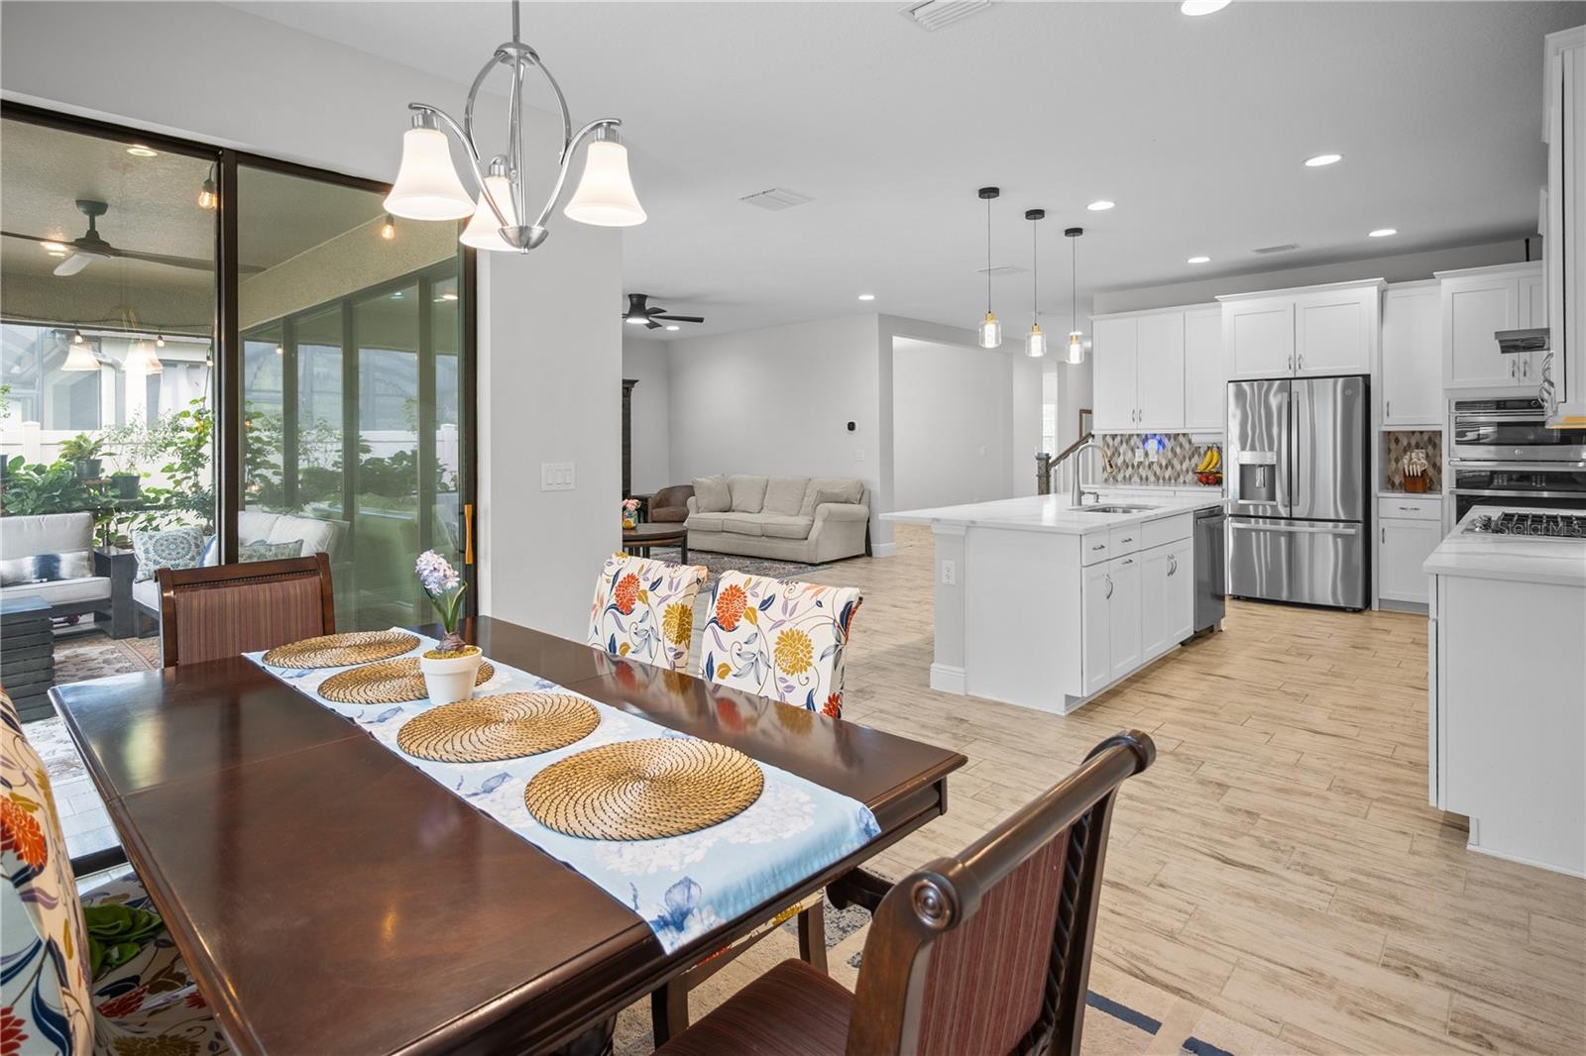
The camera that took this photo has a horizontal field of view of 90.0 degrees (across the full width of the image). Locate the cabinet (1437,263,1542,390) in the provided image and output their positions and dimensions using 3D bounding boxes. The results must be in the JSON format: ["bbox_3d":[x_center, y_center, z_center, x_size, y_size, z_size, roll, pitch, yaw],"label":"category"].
[{"bbox_3d":[5.331,-1.460,5.816,0.880,0.870,0.630,4,6,42],"label":"cabinet"}]

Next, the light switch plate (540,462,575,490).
[{"bbox_3d":[-1.065,-0.234,3.604,0.010,0.122,0.168,4,6,42],"label":"light switch plate"}]

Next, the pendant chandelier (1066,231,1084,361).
[{"bbox_3d":[2.010,-1.654,5.658,0.135,0.960,0.135,4,6,42],"label":"pendant chandelier"}]

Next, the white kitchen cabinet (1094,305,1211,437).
[{"bbox_3d":[3.541,-1.494,7.674,1.180,1.160,0.360,4,6,42],"label":"white kitchen cabinet"}]

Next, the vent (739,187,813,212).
[{"bbox_3d":[-0.097,-1.983,4.779,0.330,0.030,0.320,3,5,42],"label":"vent"}]

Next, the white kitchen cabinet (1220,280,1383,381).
[{"bbox_3d":[4.324,-1.629,6.738,1.150,0.740,0.640,4,6,42],"label":"white kitchen cabinet"}]

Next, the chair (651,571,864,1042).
[{"bbox_3d":[-0.207,0.636,1.727,0.480,0.975,0.590,3,5,42],"label":"chair"}]

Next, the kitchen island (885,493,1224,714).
[{"bbox_3d":[1.788,0.320,5.025,1.160,0.914,2.600,4,6,42],"label":"kitchen island"}]

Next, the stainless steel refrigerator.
[{"bbox_3d":[4.194,-0.314,6.545,0.918,1.780,0.770,3,5,42],"label":"stainless steel refrigerator"}]

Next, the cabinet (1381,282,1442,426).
[{"bbox_3d":[4.893,-1.335,6.239,0.376,1.140,0.330,3,5,42],"label":"cabinet"}]

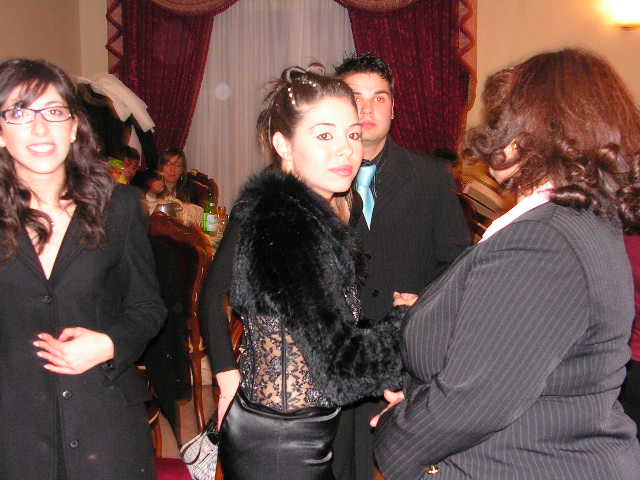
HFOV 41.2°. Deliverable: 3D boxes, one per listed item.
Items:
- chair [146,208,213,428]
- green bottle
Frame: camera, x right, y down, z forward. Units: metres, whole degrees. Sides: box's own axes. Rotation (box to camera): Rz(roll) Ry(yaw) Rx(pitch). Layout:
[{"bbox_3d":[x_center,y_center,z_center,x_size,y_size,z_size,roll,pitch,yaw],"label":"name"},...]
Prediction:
[{"bbox_3d":[-0.818,0.379,4.202,0.500,1.070,0.560,-3,9,-18],"label":"chair"},{"bbox_3d":[-0.688,-0.170,5.350,0.080,0.275,0.080,-1,9,0],"label":"green bottle"}]

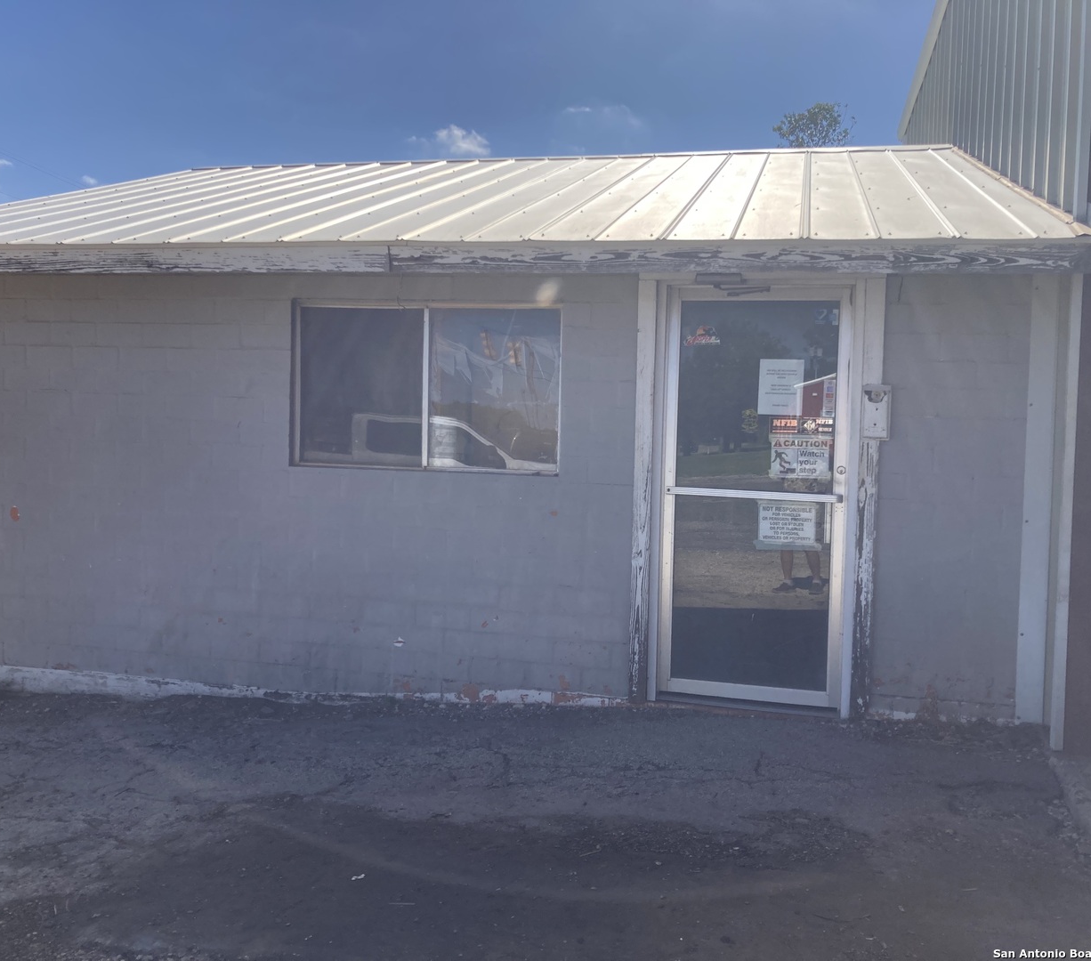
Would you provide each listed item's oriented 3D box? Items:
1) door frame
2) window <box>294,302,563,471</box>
[{"bbox_3d":[1.062,0.072,5.276,1.208,2.186,0.140,2,3,12],"label":"door frame"},{"bbox_3d":[-0.664,-0.503,5.659,1.522,0.899,0.090,2,3,12],"label":"window"}]

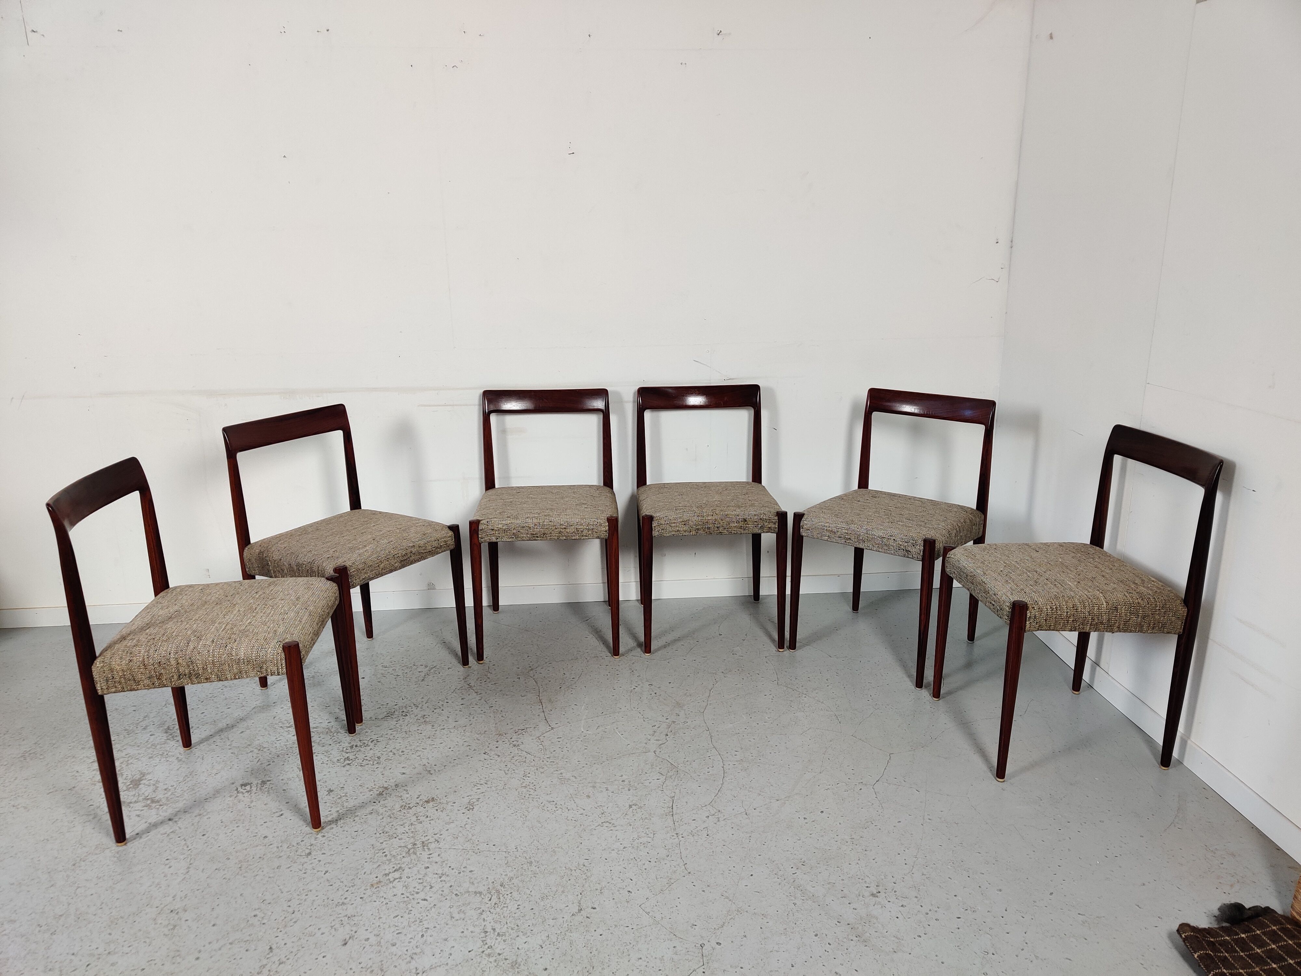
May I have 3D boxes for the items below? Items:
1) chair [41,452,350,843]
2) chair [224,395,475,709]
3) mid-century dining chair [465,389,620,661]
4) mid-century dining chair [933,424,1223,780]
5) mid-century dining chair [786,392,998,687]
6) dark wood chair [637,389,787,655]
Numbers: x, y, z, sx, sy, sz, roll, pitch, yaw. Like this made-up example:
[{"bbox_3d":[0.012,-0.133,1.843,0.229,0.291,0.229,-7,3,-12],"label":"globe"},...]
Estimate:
[{"bbox_3d":[-1.016,0.353,2.393,0.494,0.785,0.462,-2,15,-5],"label":"chair"},{"bbox_3d":[-0.886,0.195,2.996,0.494,0.785,0.462,9,17,32],"label":"chair"},{"bbox_3d":[-0.335,0.104,3.323,0.462,0.785,0.494,-1,15,-3],"label":"mid-century dining chair"},{"bbox_3d":[1.064,0.273,2.611,0.494,0.785,0.462,-2,15,-6],"label":"mid-century dining chair"},{"bbox_3d":[0.761,0.129,3.180,0.462,0.785,0.494,11,18,37],"label":"mid-century dining chair"},{"bbox_3d":[0.188,0.087,3.366,0.462,0.785,0.494,-2,15,-4],"label":"dark wood chair"}]

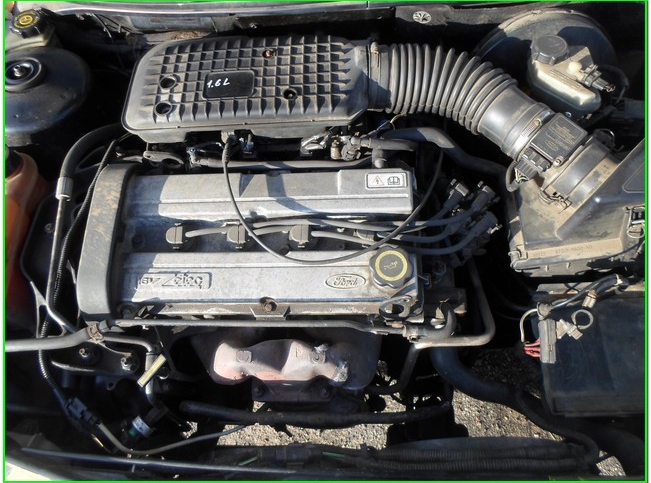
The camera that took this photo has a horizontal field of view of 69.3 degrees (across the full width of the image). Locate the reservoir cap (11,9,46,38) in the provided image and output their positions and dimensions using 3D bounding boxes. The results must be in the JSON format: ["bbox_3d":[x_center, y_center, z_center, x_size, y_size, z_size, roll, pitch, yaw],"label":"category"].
[{"bbox_3d":[-0.487,-0.355,0.769,0.051,0.025,0.051,0,67,0],"label":"reservoir cap"}]

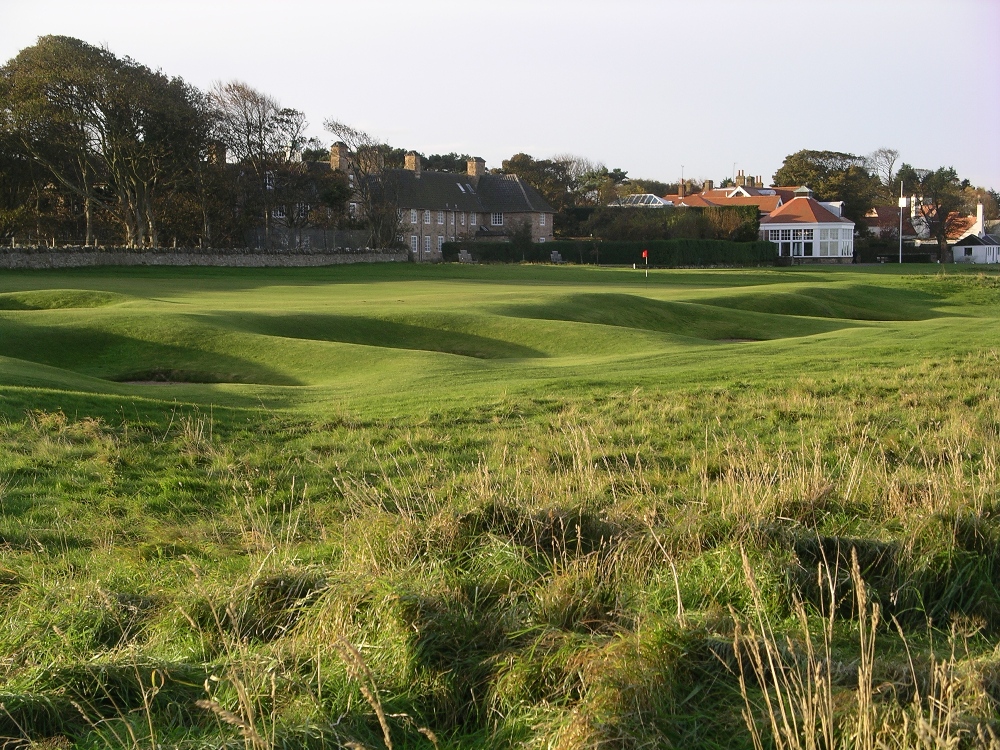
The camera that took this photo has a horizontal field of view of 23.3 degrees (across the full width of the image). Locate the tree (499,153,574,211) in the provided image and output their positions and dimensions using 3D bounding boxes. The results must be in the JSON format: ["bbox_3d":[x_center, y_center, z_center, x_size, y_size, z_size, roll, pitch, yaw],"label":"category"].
[{"bbox_3d":[4.543,-20.996,301.319,9.080,13.330,9.080,0,3,0],"label":"tree"}]

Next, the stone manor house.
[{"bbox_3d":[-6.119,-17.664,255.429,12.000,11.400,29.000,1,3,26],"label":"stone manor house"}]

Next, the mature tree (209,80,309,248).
[{"bbox_3d":[-22.293,-18.737,223.332,8.860,16.850,8.420,0,3,0],"label":"mature tree"}]

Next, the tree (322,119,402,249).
[{"bbox_3d":[-13.486,-18.085,237.384,7.530,14.100,7.160,0,3,0],"label":"tree"}]

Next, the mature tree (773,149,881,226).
[{"bbox_3d":[41.980,-21.968,311.282,13.330,14.250,12.660,0,3,0],"label":"mature tree"}]

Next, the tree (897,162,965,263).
[{"bbox_3d":[48.965,-18.455,275.415,7.420,10.920,7.420,0,3,0],"label":"tree"}]

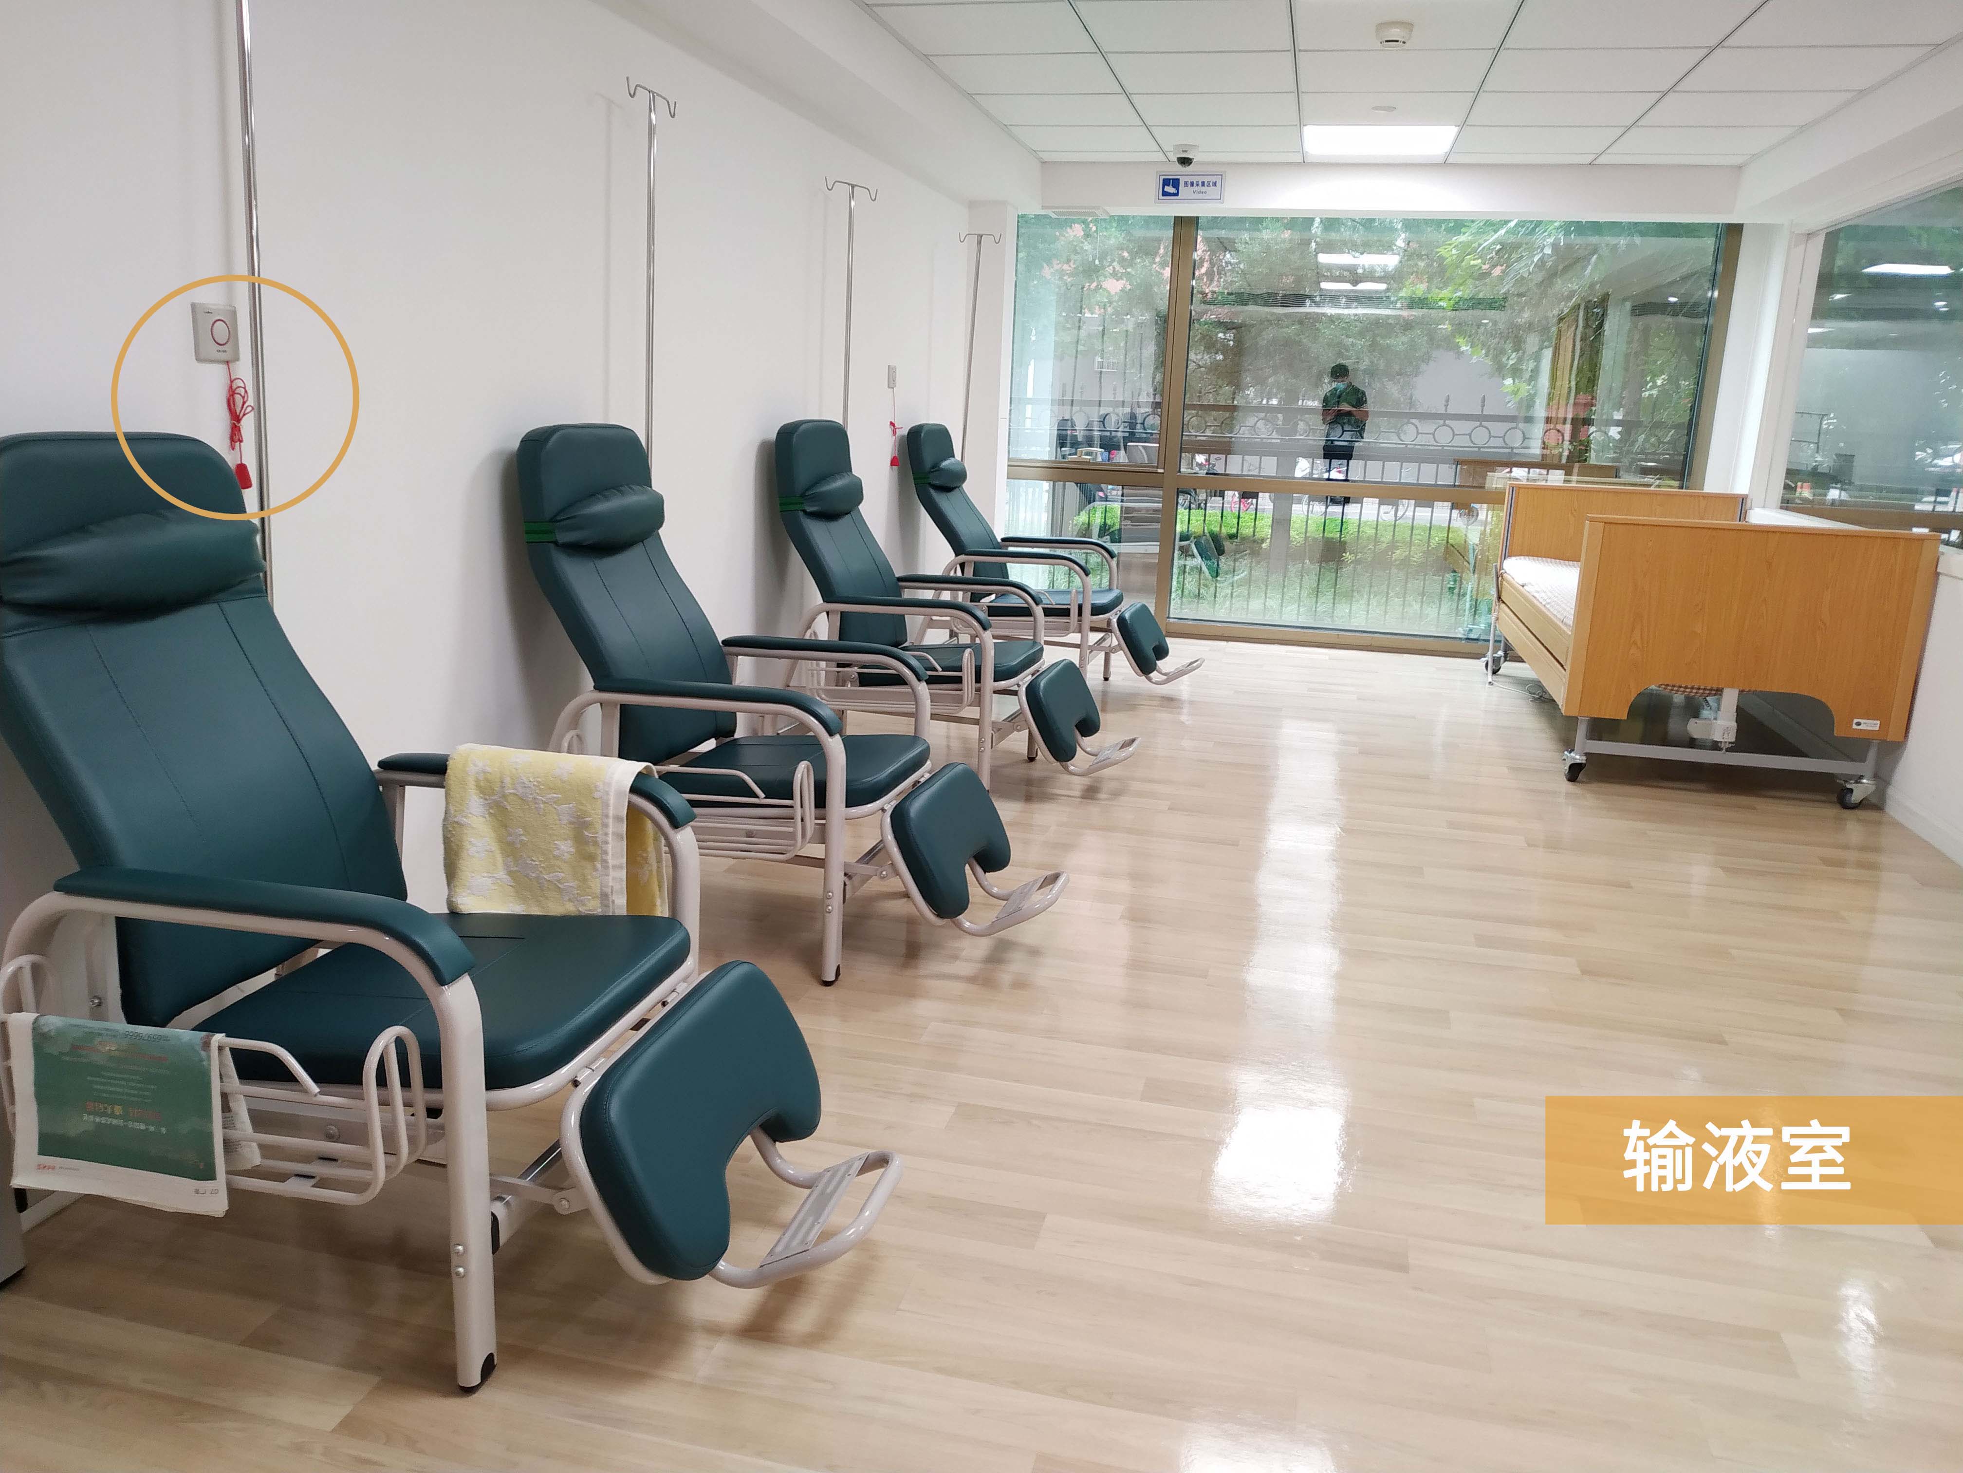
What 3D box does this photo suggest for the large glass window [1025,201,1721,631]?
[{"bbox_3d":[1.815,-1.518,6.991,3.465,2.142,0.100,6,14,13],"label":"large glass window"}]

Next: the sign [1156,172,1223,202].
[{"bbox_3d":[0.999,-2.634,6.532,0.317,0.140,0.010,6,14,13],"label":"sign"}]

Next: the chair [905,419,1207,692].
[{"bbox_3d":[0.315,-0.734,5.721,1.171,1.095,0.710,6,14,13],"label":"chair"}]

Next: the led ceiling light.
[{"bbox_3d":[1.692,-2.542,5.811,0.600,0.030,0.600,6,14,13],"label":"led ceiling light"}]

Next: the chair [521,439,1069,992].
[{"bbox_3d":[-0.361,-0.099,3.020,1.171,1.095,0.710,6,14,13],"label":"chair"}]

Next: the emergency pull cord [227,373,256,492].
[{"bbox_3d":[-1.174,-0.484,2.157,0.030,0.185,0.055,6,14,13],"label":"emergency pull cord"}]

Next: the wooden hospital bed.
[{"bbox_3d":[2.751,-0.472,5.487,1.066,0.916,2.104,6,14,13],"label":"wooden hospital bed"}]

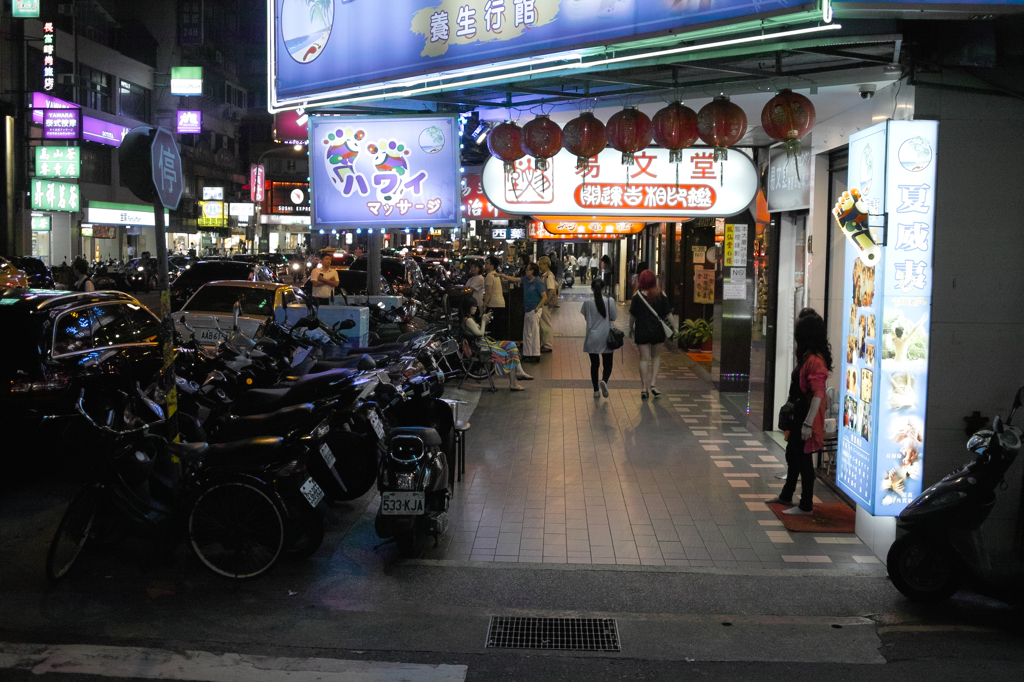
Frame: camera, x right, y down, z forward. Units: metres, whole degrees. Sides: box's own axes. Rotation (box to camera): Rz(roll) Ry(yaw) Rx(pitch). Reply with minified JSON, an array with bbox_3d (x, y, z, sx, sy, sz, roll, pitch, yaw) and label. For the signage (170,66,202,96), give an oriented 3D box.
[{"bbox_3d":[-15.039,-11.990,53.864,1.436,1.390,0.250,1,5,2],"label":"signage"}]

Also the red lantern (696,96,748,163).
[{"bbox_3d":[1.410,-1.430,7.847,0.342,0.438,0.342,1,5,2],"label":"red lantern"}]

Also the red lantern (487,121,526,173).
[{"bbox_3d":[-0.028,-1.569,9.450,0.345,0.420,0.345,1,5,2],"label":"red lantern"}]

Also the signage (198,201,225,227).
[{"bbox_3d":[-17.012,-7.190,66.000,1.420,1.480,0.280,1,5,2],"label":"signage"}]

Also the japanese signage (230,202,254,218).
[{"bbox_3d":[-16.444,-7.978,71.000,1.500,0.850,0.250,1,5,2],"label":"japanese signage"}]

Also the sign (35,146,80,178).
[{"bbox_3d":[-16.299,-6.401,41.807,1.620,1.104,0.220,1,5,2],"label":"sign"}]

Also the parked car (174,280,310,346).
[{"bbox_3d":[-3.912,-0.243,18.533,1.700,1.440,4.450,1,5,2],"label":"parked car"}]

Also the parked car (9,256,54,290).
[{"bbox_3d":[-16.060,-1.895,36.933,1.750,1.480,4.400,1,5,2],"label":"parked car"}]

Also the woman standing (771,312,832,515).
[{"bbox_3d":[2.219,0.527,8.918,0.480,1.520,0.450,2,5,14],"label":"woman standing"}]

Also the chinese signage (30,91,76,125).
[{"bbox_3d":[-18.570,-9.284,47.750,0.250,1.150,4.500,1,5,2],"label":"chinese signage"}]

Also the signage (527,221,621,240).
[{"bbox_3d":[2.004,-3.460,36.500,2.950,0.620,0.250,1,5,2],"label":"signage"}]

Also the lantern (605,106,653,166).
[{"bbox_3d":[0.857,-1.491,8.500,0.345,0.435,0.345,1,5,2],"label":"lantern"}]

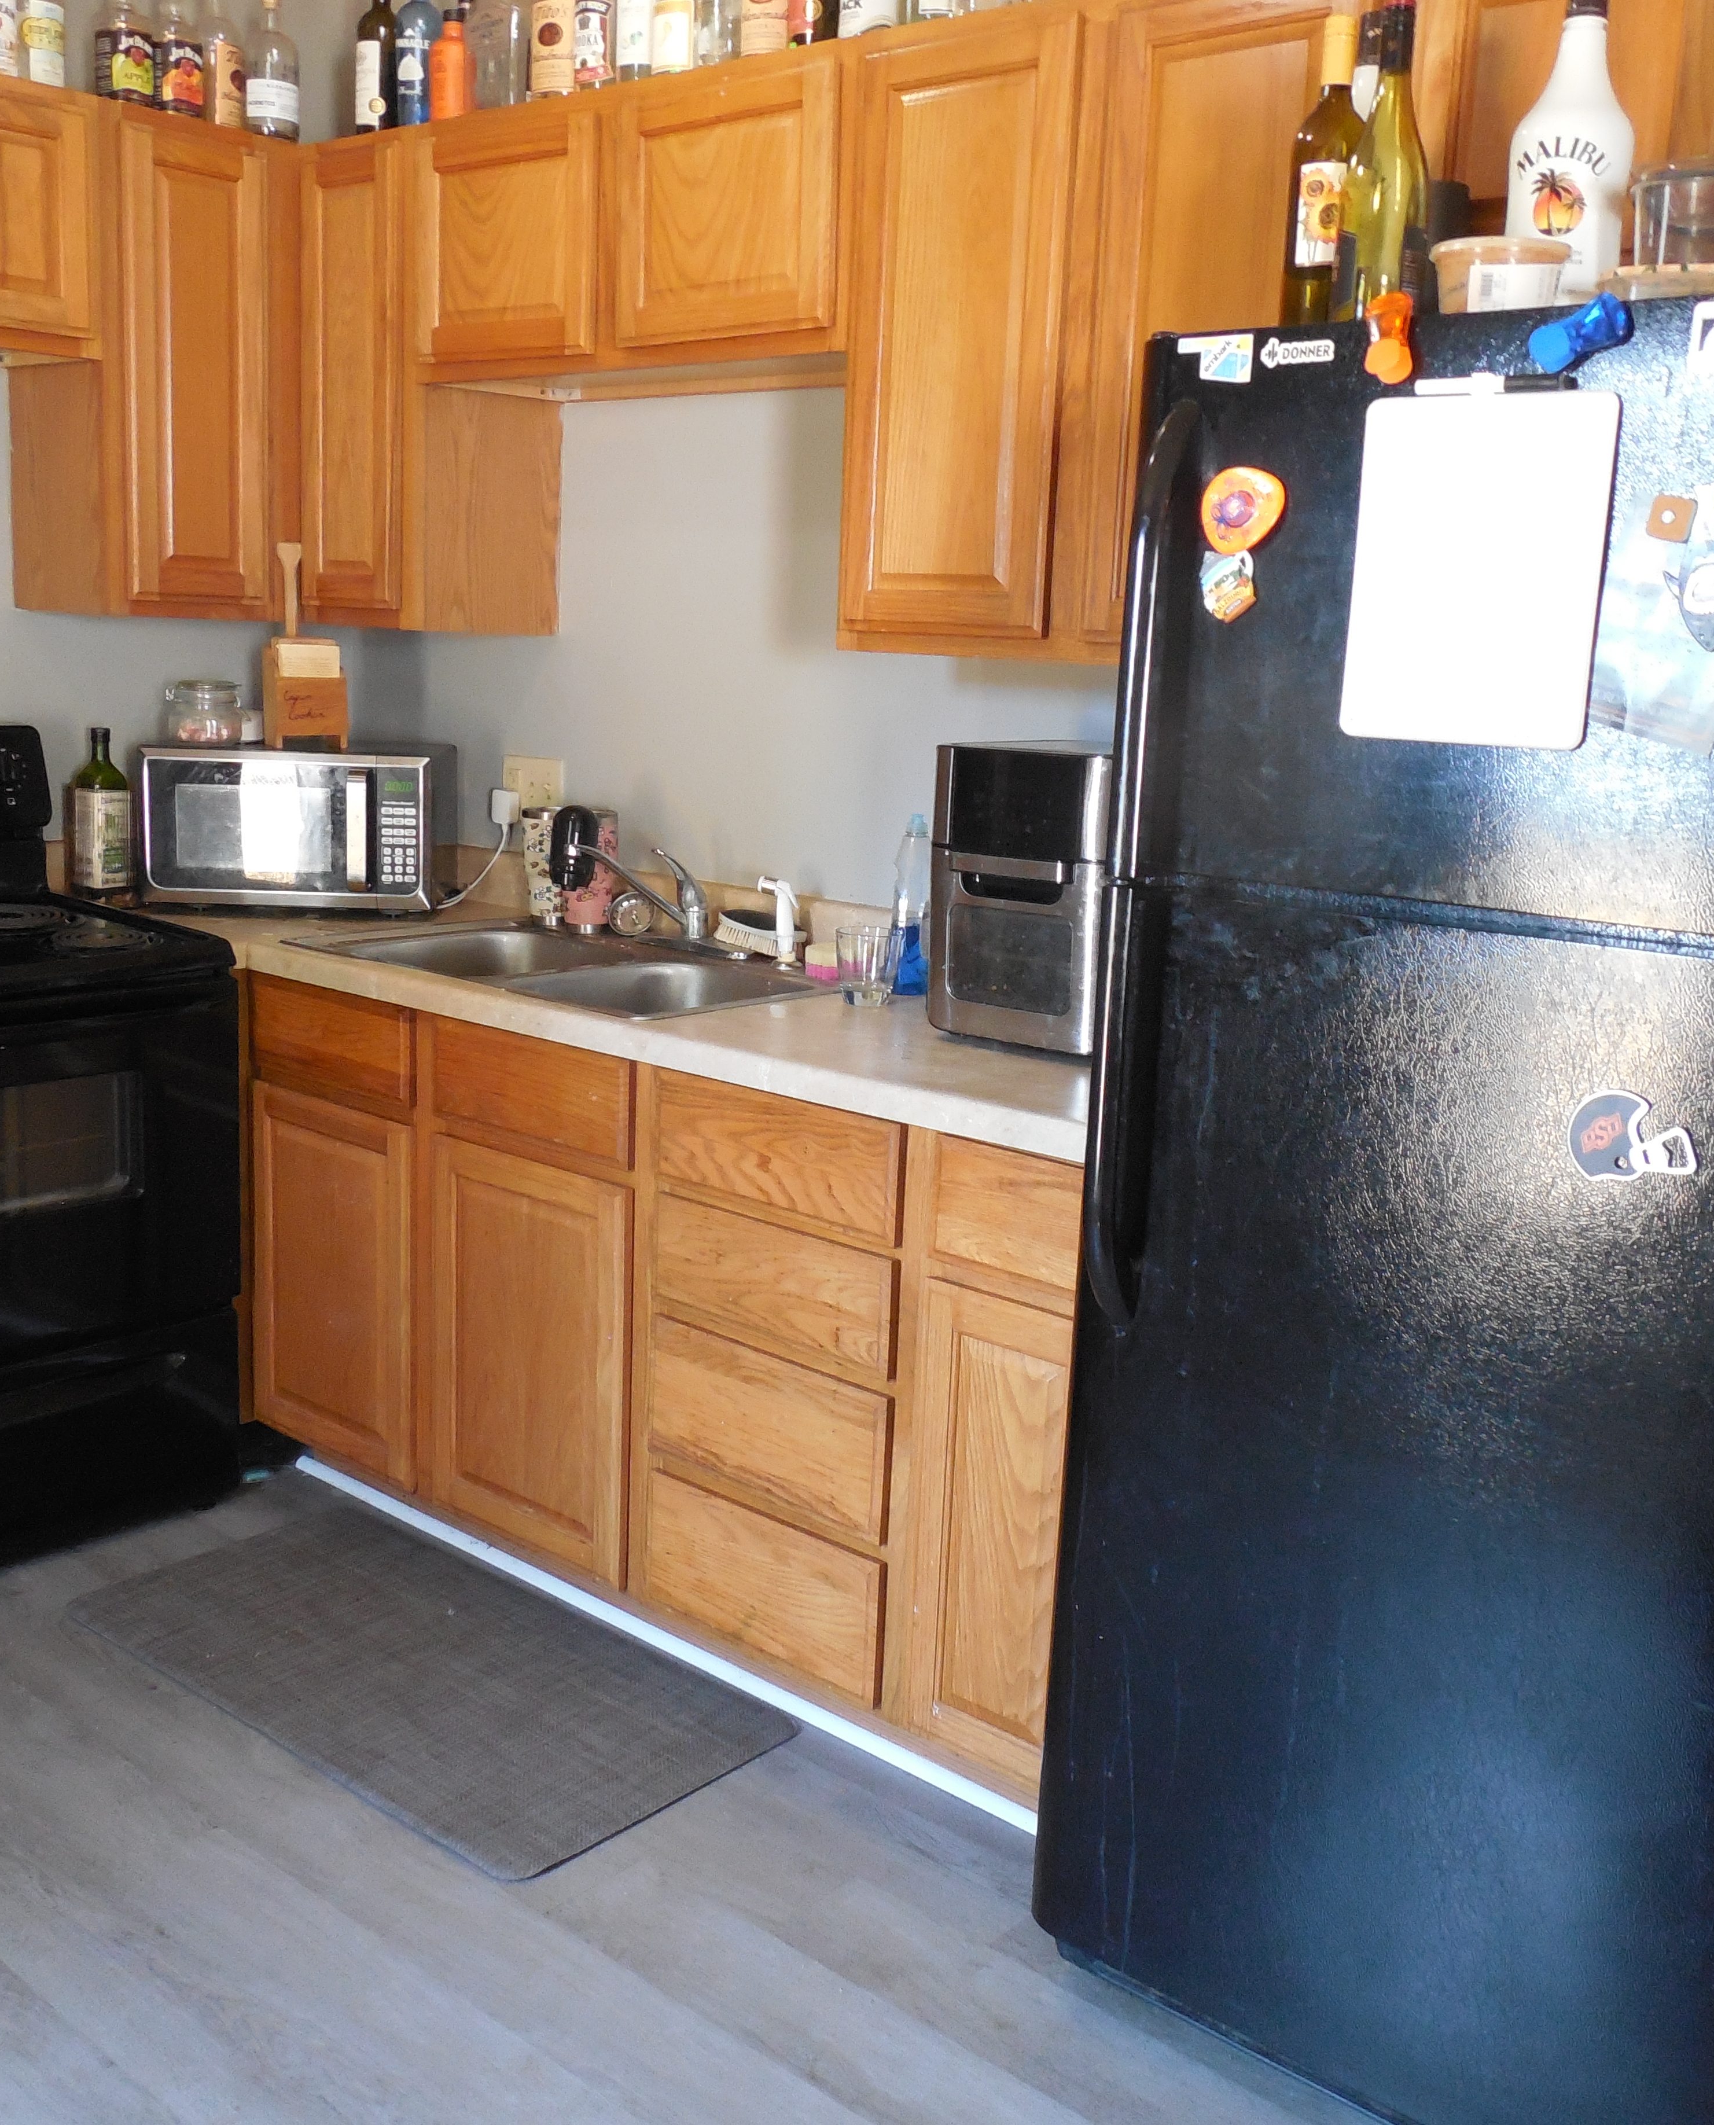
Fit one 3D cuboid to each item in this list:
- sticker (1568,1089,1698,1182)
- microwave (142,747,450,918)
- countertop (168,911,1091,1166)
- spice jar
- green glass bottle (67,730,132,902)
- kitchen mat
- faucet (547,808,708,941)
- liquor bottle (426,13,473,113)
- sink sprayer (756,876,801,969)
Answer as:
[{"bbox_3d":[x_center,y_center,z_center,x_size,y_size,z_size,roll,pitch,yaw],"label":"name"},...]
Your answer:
[{"bbox_3d":[0.642,0.063,1.691,0.107,0.075,0.004,-3,5,42],"label":"sticker"},{"bbox_3d":[-0.964,-0.415,3.591,0.470,0.272,0.384,2,12,-5],"label":"microwave"},{"bbox_3d":[-0.362,-0.125,3.110,2.270,0.042,0.640,12,15,39],"label":"countertop"},{"bbox_3d":[-1.131,-0.611,3.556,0.128,0.112,0.120,-1,12,-18],"label":"spice jar"},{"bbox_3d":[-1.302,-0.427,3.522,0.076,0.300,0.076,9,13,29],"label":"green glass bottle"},{"bbox_3d":[-0.606,0.823,2.806,1.000,0.014,0.495,12,15,37],"label":"kitchen mat"},{"bbox_3d":[-0.359,-0.300,3.296,0.265,0.212,0.090,2,12,-4],"label":"faucet"},{"bbox_3d":[-0.639,-1.555,3.238,0.072,0.190,0.070,1,12,-6],"label":"liquor bottle"},{"bbox_3d":[-0.117,-0.213,3.130,0.067,0.138,0.044,1,12,-8],"label":"sink sprayer"}]

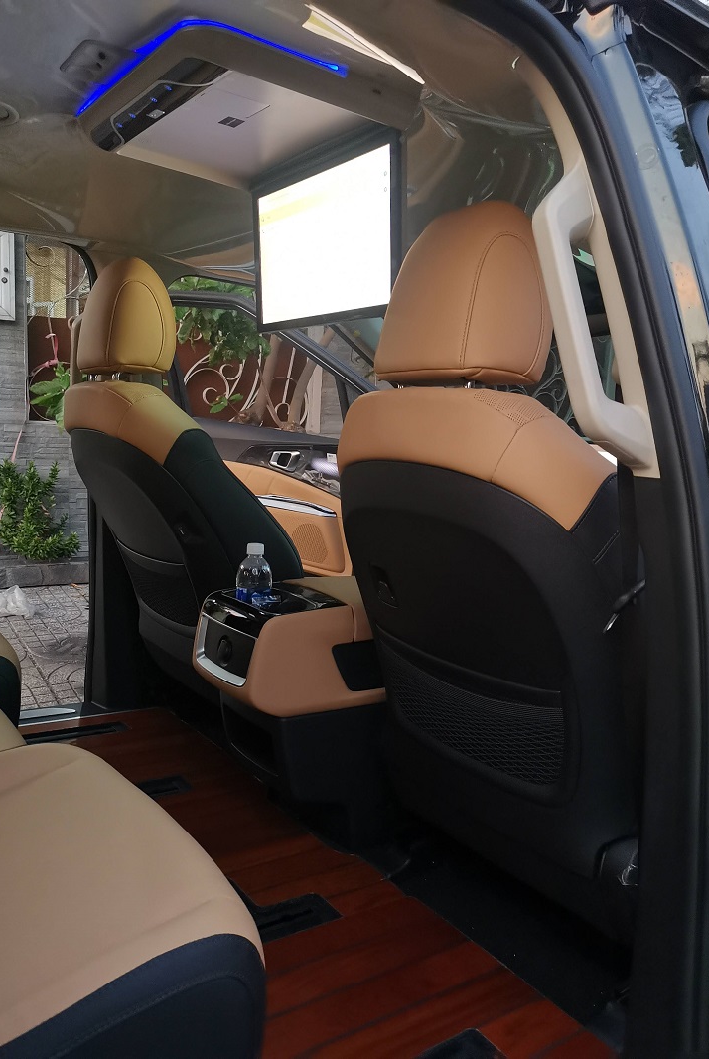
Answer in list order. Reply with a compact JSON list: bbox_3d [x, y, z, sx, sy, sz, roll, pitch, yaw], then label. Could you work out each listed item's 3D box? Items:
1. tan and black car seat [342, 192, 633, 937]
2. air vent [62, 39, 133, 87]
[{"bbox_3d":[0.362,0.074,1.294,0.690,1.010,0.520,0,7,-36],"label":"tan and black car seat"},{"bbox_3d":[-0.364,-0.665,1.190,0.090,0.030,0.165,0,7,-36],"label":"air vent"}]

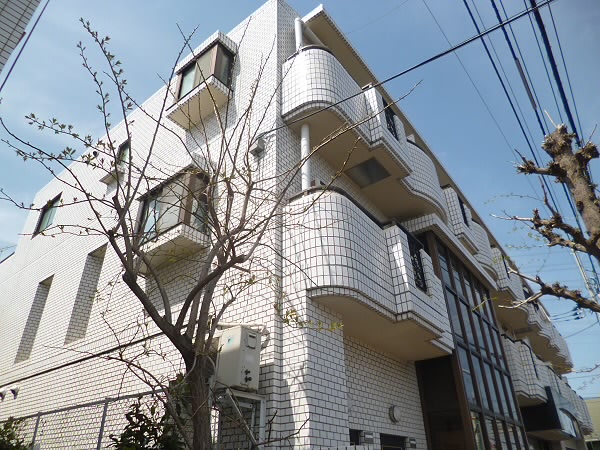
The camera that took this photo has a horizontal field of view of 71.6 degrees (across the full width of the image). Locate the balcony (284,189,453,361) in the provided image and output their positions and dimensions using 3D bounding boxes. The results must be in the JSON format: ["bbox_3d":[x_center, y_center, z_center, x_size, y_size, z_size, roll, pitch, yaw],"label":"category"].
[{"bbox_3d":[1.125,0.786,5.624,0.849,1.358,3.119,-23,-39,31],"label":"balcony"}]

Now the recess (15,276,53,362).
[{"bbox_3d":[-5.330,1.994,8.594,0.720,1.808,0.345,-23,-39,31],"label":"recess"}]

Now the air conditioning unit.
[{"bbox_3d":[-0.769,1.353,4.041,0.760,0.553,0.267,-23,-39,31],"label":"air conditioning unit"}]

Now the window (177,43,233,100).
[{"bbox_3d":[-1.754,-2.592,7.648,1.036,1.027,0.395,-23,-39,31],"label":"window"}]

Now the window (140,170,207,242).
[{"bbox_3d":[-1.906,-0.093,6.161,1.283,1.017,0.395,-23,-39,31],"label":"window"}]

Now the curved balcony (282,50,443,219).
[{"bbox_3d":[1.491,-1.330,7.612,0.849,1.441,4.402,-23,-39,31],"label":"curved balcony"}]

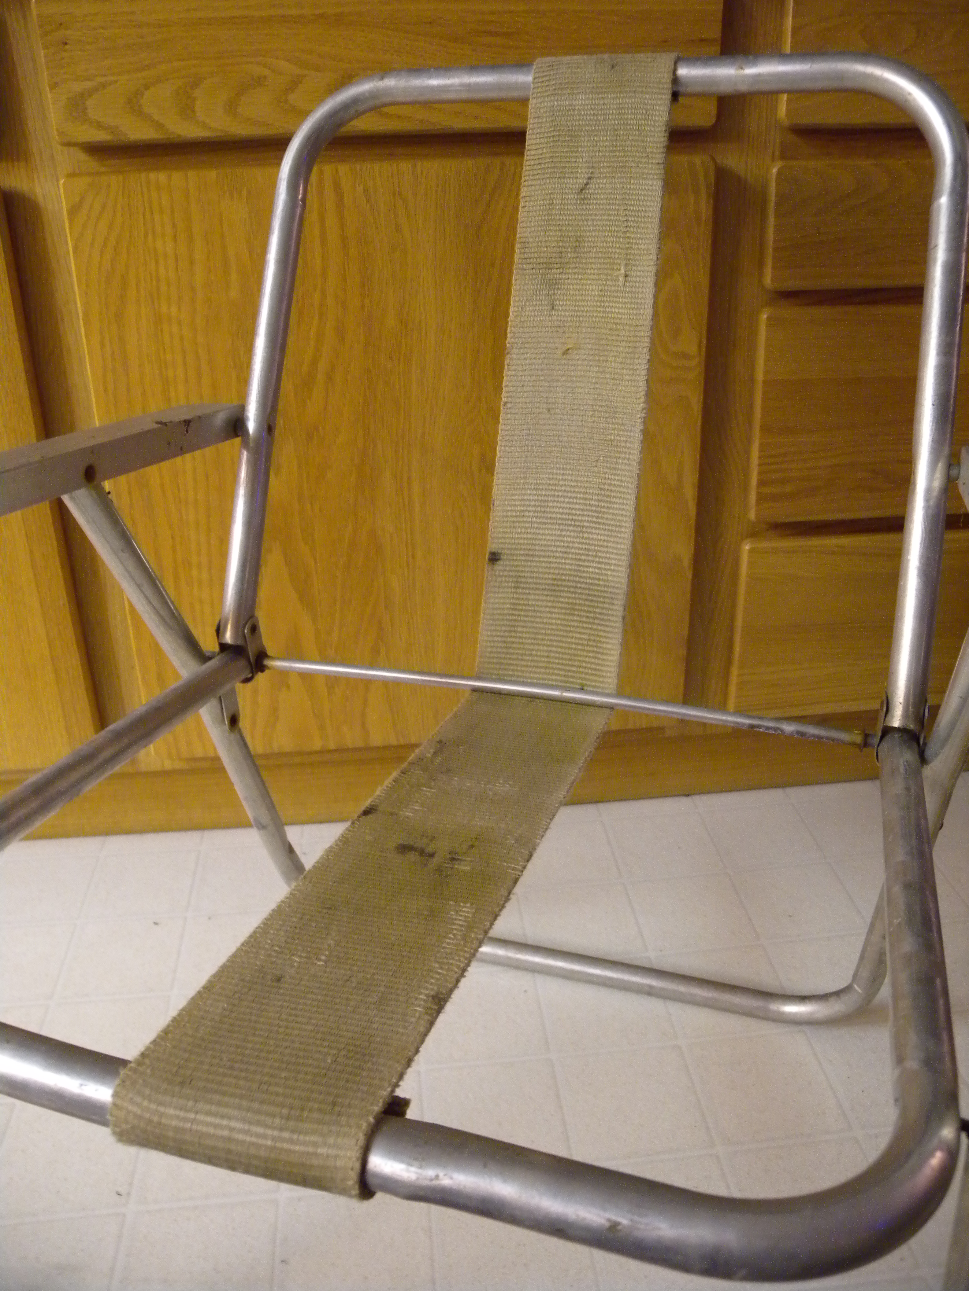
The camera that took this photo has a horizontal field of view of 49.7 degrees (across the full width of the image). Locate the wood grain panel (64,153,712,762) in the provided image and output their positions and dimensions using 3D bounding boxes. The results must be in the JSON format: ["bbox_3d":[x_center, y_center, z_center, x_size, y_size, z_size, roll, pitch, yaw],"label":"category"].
[{"bbox_3d":[-0.071,-0.158,1.017,0.558,0.566,0.020,-4,24,-5],"label":"wood grain panel"}]

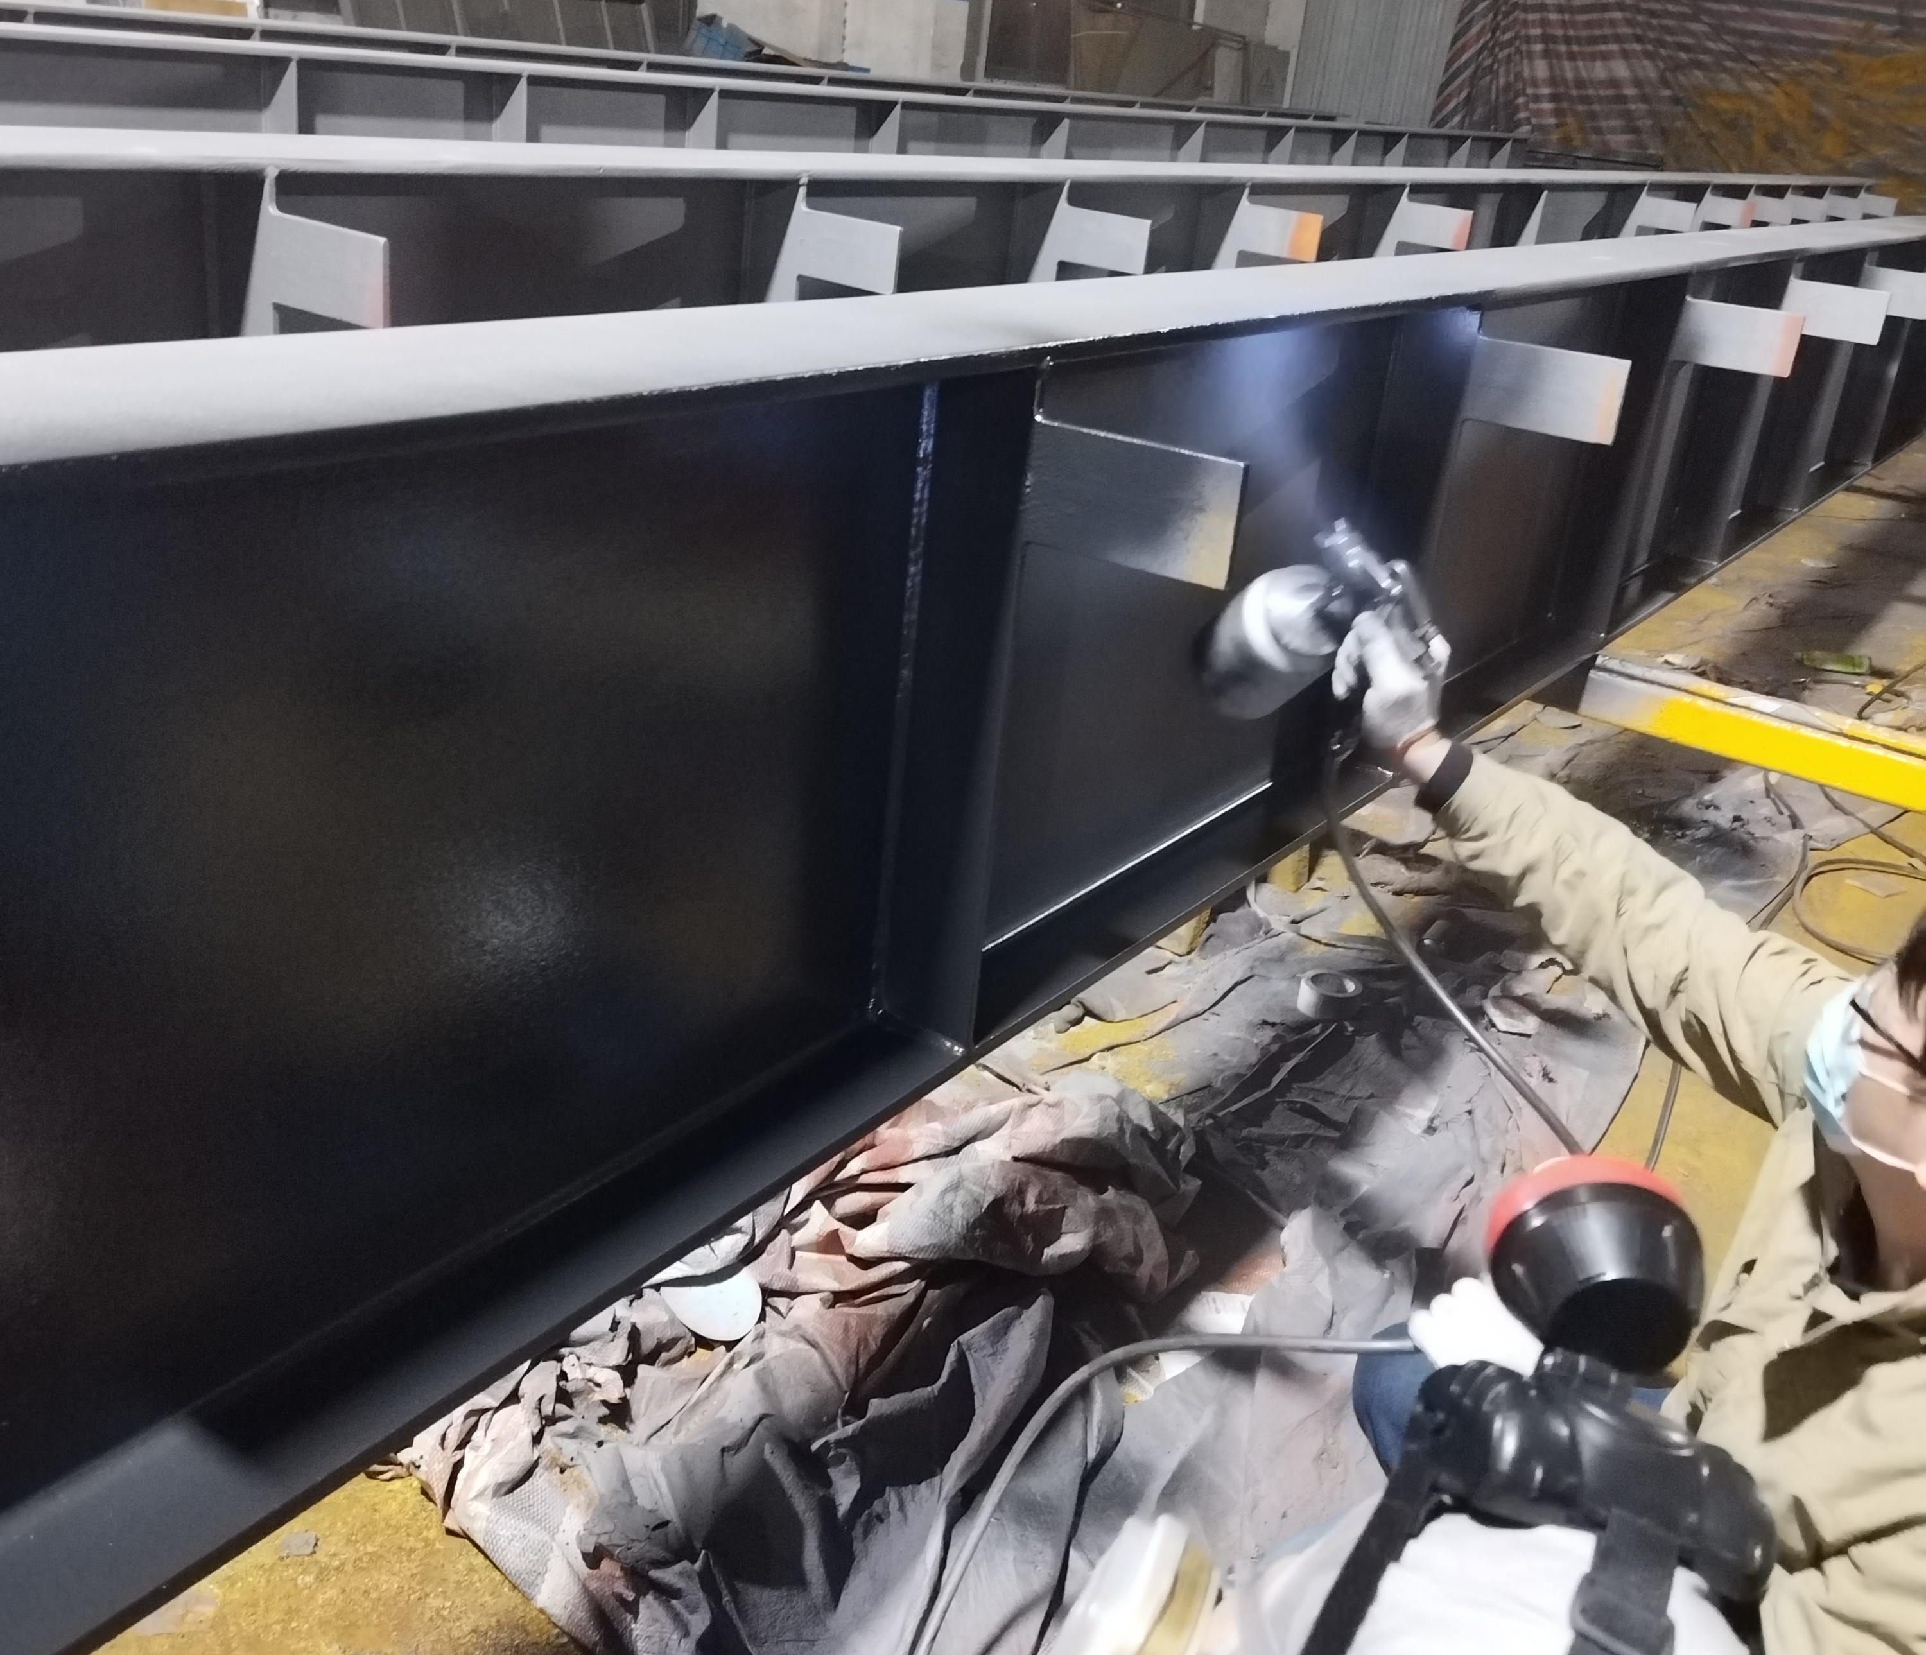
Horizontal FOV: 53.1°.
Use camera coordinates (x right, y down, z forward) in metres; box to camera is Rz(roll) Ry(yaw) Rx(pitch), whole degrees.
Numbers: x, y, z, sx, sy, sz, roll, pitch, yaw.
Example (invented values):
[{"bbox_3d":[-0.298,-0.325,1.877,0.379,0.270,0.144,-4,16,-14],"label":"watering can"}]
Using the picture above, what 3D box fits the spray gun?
[{"bbox_3d":[0.386,-0.202,2.044,0.190,0.270,0.121,49,50,2],"label":"spray gun"}]

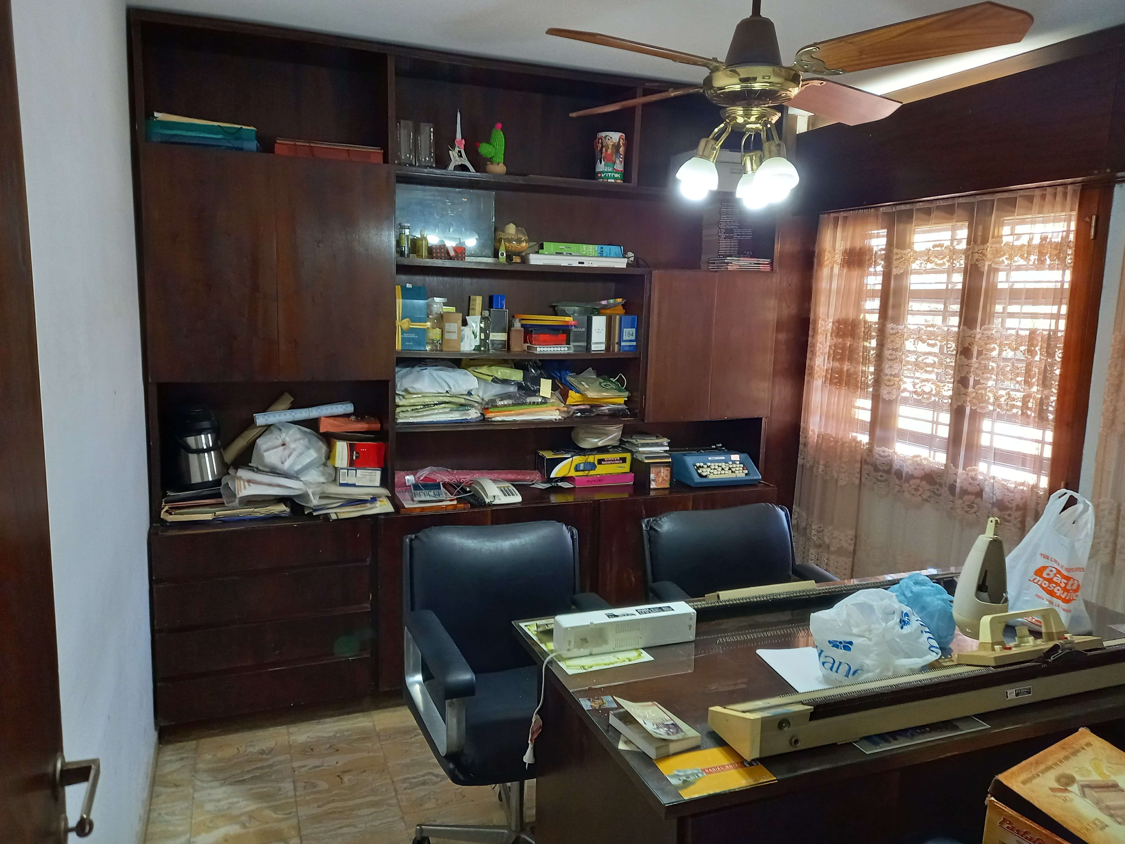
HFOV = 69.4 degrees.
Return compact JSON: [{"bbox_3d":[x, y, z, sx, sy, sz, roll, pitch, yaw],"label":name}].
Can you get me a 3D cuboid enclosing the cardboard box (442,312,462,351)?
[{"bbox_3d":[-0.443,-0.354,3.227,0.073,0.148,0.048,-1,8,-19],"label":"cardboard box"}]

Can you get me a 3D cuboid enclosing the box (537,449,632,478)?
[{"bbox_3d":[0.095,0.178,3.548,0.397,0.086,0.115,-2,9,-21],"label":"box"}]

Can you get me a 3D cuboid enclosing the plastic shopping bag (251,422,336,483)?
[{"bbox_3d":[-1.011,0.111,3.057,0.296,0.214,0.221,-2,8,-21],"label":"plastic shopping bag"}]

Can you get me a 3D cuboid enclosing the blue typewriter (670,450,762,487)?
[{"bbox_3d":[0.703,0.205,3.802,0.344,0.141,0.317,-2,8,-20],"label":"blue typewriter"}]

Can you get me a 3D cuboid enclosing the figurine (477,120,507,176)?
[{"bbox_3d":[-0.266,-1.027,3.056,0.121,0.196,0.080,-2,9,-21],"label":"figurine"}]

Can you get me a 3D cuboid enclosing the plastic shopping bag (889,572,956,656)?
[{"bbox_3d":[0.852,0.441,1.933,0.179,0.169,0.166,4,8,23],"label":"plastic shopping bag"}]

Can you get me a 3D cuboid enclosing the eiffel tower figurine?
[{"bbox_3d":[-0.377,-1.027,2.986,0.098,0.222,0.085,-2,10,-22],"label":"eiffel tower figurine"}]

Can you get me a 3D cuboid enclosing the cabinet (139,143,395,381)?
[{"bbox_3d":[-1.027,-0.537,2.895,0.800,0.757,0.310,-2,10,-22],"label":"cabinet"}]

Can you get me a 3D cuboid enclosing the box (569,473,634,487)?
[{"bbox_3d":[0.160,0.241,3.539,0.271,0.046,0.130,-2,9,-21],"label":"box"}]

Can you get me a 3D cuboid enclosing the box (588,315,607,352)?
[{"bbox_3d":[0.137,-0.358,3.304,0.061,0.146,0.046,-2,9,-21],"label":"box"}]

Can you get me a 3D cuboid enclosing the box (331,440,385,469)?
[{"bbox_3d":[-0.802,0.119,3.185,0.186,0.098,0.141,-2,8,-24],"label":"box"}]

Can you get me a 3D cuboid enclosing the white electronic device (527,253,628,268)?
[{"bbox_3d":[0.022,-0.647,3.292,0.410,0.038,0.250,-2,10,-22],"label":"white electronic device"}]

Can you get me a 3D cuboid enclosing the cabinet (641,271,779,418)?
[{"bbox_3d":[0.594,-0.344,3.600,0.614,0.624,0.301,-2,9,-21],"label":"cabinet"}]

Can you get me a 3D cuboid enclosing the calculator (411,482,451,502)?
[{"bbox_3d":[-0.536,0.281,3.259,0.125,0.025,0.151,-2,22,-21],"label":"calculator"}]

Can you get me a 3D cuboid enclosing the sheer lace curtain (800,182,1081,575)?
[{"bbox_3d":[1.304,0.079,3.103,0.100,1.815,1.183,-2,9,-21],"label":"sheer lace curtain"}]

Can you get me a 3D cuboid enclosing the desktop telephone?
[{"bbox_3d":[-0.265,0.266,3.263,0.150,0.072,0.210,-2,10,-22],"label":"desktop telephone"}]

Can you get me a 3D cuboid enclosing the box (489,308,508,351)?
[{"bbox_3d":[-0.256,-0.362,3.207,0.069,0.157,0.042,-2,9,-21],"label":"box"}]

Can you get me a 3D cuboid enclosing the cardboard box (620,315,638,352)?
[{"bbox_3d":[0.266,-0.365,3.356,0.069,0.145,0.050,-2,10,-22],"label":"cardboard box"}]

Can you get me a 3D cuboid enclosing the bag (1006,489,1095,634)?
[{"bbox_3d":[1.247,0.360,2.106,0.201,0.331,0.130,4,9,15],"label":"bag"}]

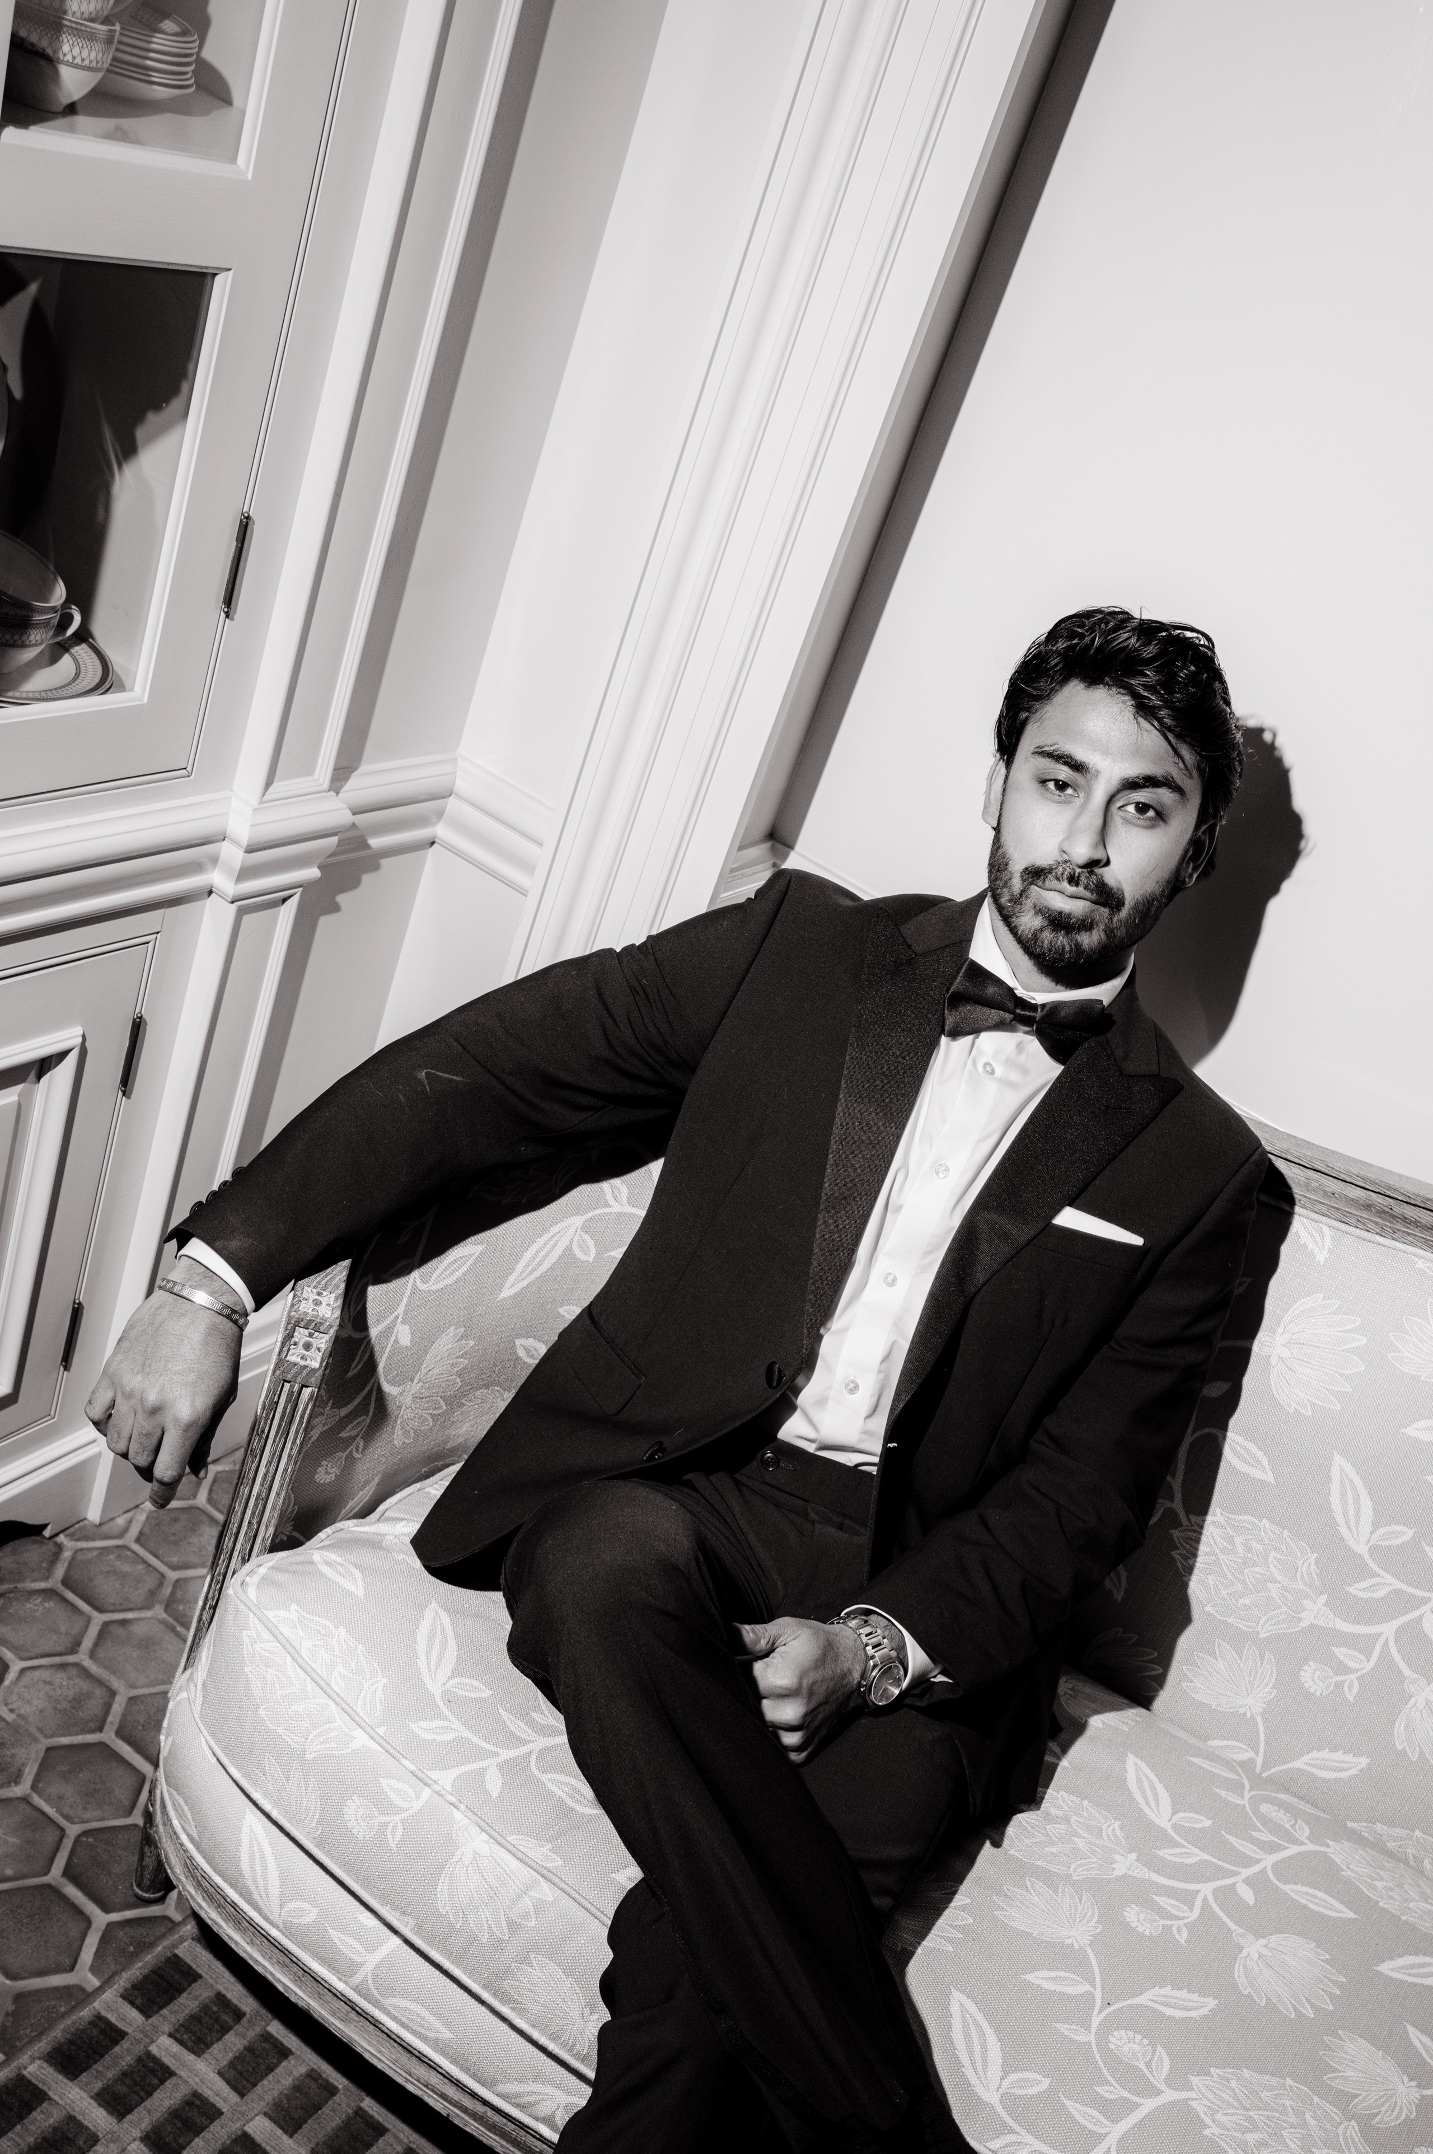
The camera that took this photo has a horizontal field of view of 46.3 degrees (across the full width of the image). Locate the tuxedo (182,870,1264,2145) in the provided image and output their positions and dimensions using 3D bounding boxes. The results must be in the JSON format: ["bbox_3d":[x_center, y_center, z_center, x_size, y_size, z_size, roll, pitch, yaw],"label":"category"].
[{"bbox_3d":[-0.015,0.327,1.386,0.690,0.890,0.660,29,26,16],"label":"tuxedo"}]

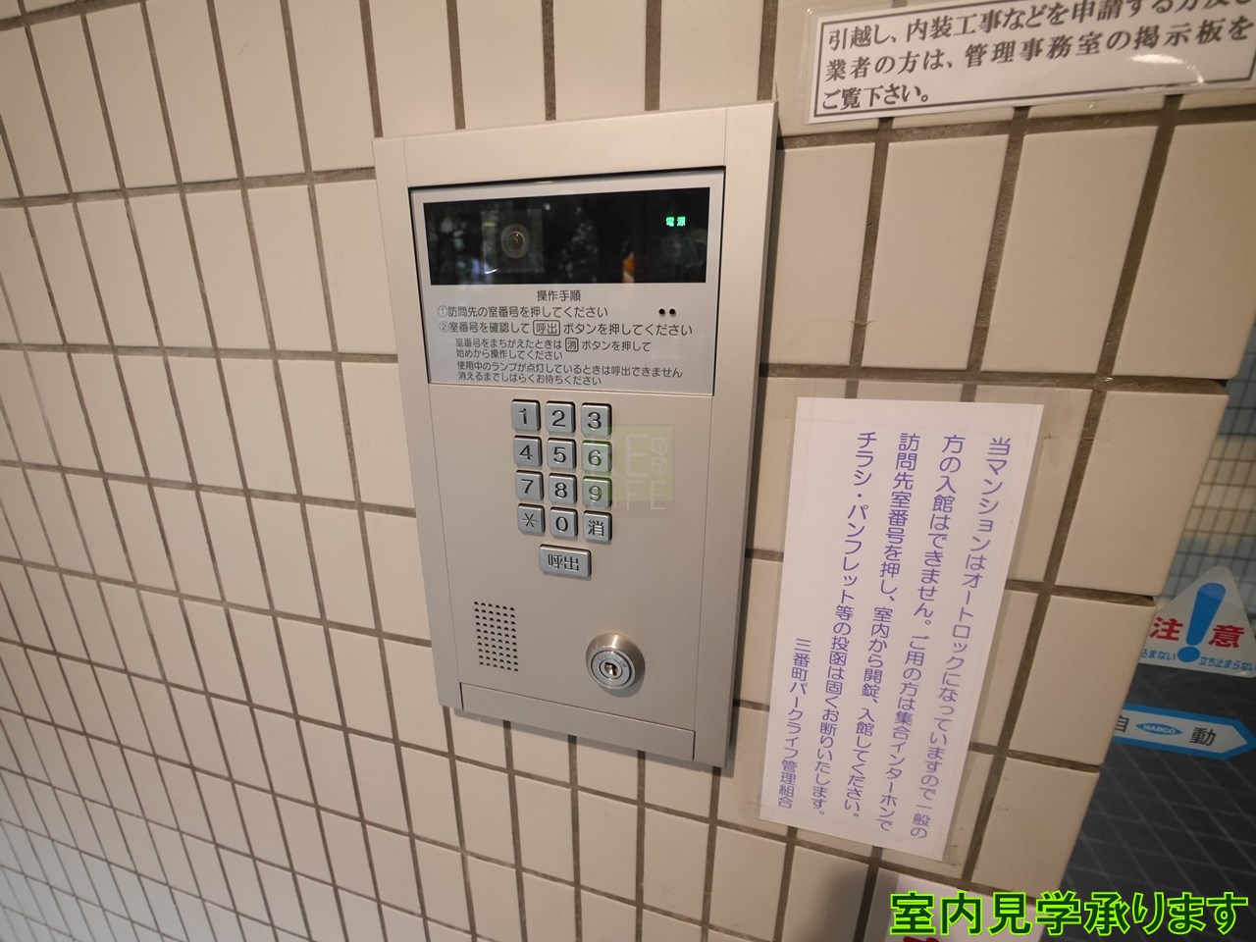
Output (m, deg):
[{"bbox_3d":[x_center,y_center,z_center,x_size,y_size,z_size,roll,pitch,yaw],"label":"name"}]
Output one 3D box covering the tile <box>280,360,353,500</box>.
[{"bbox_3d":[-0.207,-0.026,0.340,0.045,0.096,0.008,5,17,15],"label":"tile"}]

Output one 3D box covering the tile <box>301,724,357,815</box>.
[{"bbox_3d":[-0.258,0.258,0.439,0.045,0.096,0.008,5,17,15],"label":"tile"}]

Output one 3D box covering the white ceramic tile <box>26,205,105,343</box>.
[{"bbox_3d":[-0.395,-0.138,0.365,0.045,0.095,0.008,5,17,15],"label":"white ceramic tile"}]

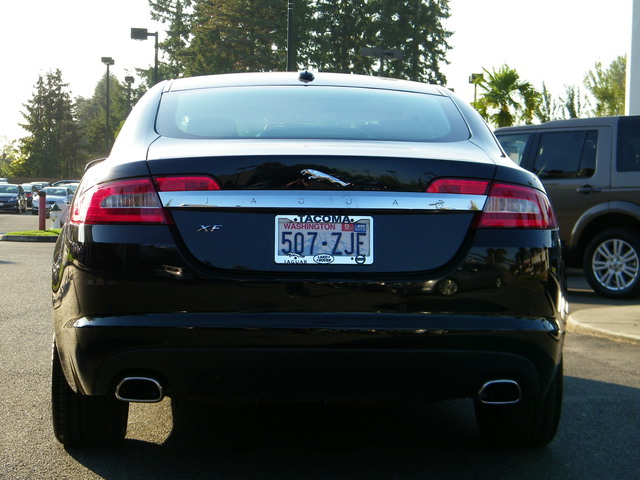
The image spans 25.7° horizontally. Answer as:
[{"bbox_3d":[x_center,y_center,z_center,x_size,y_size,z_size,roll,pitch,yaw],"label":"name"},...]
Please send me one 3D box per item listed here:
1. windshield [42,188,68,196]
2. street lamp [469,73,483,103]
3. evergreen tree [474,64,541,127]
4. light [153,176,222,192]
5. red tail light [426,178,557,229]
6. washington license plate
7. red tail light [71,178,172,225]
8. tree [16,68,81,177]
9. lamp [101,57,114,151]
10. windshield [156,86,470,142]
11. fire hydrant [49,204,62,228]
[{"bbox_3d":[-13.177,-2.366,70.000,1.300,0.420,0.600,1,2,0],"label":"windshield"},{"bbox_3d":[8.279,-5.204,75.000,0.750,7.400,0.650,1,2,0],"label":"street lamp"},{"bbox_3d":[6.636,-3.470,50.000,2.400,5.500,2.400,1,2,0],"label":"evergreen tree"},{"bbox_3d":[-0.421,-0.178,4.447,0.212,0.054,0.070,1,2,-4],"label":"light"},{"bbox_3d":[0.568,-0.116,4.602,0.476,0.161,0.240,1,2,-4],"label":"red tail light"},{"bbox_3d":[0.012,-0.001,4.450,0.312,0.157,0.020,1,-3,-4],"label":"washington license plate"},{"bbox_3d":[-0.645,-0.123,4.539,0.338,0.153,0.230,1,2,-4],"label":"red tail light"},{"bbox_3d":[-22.057,-8.553,115.000,5.200,10.600,5.200,1,2,0],"label":"tree"},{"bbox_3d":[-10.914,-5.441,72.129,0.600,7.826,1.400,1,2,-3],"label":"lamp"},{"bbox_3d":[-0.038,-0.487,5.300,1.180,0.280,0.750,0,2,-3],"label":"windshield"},{"bbox_3d":[-6.777,-0.615,36.000,0.360,0.680,0.360,1,2,0],"label":"fire hydrant"}]

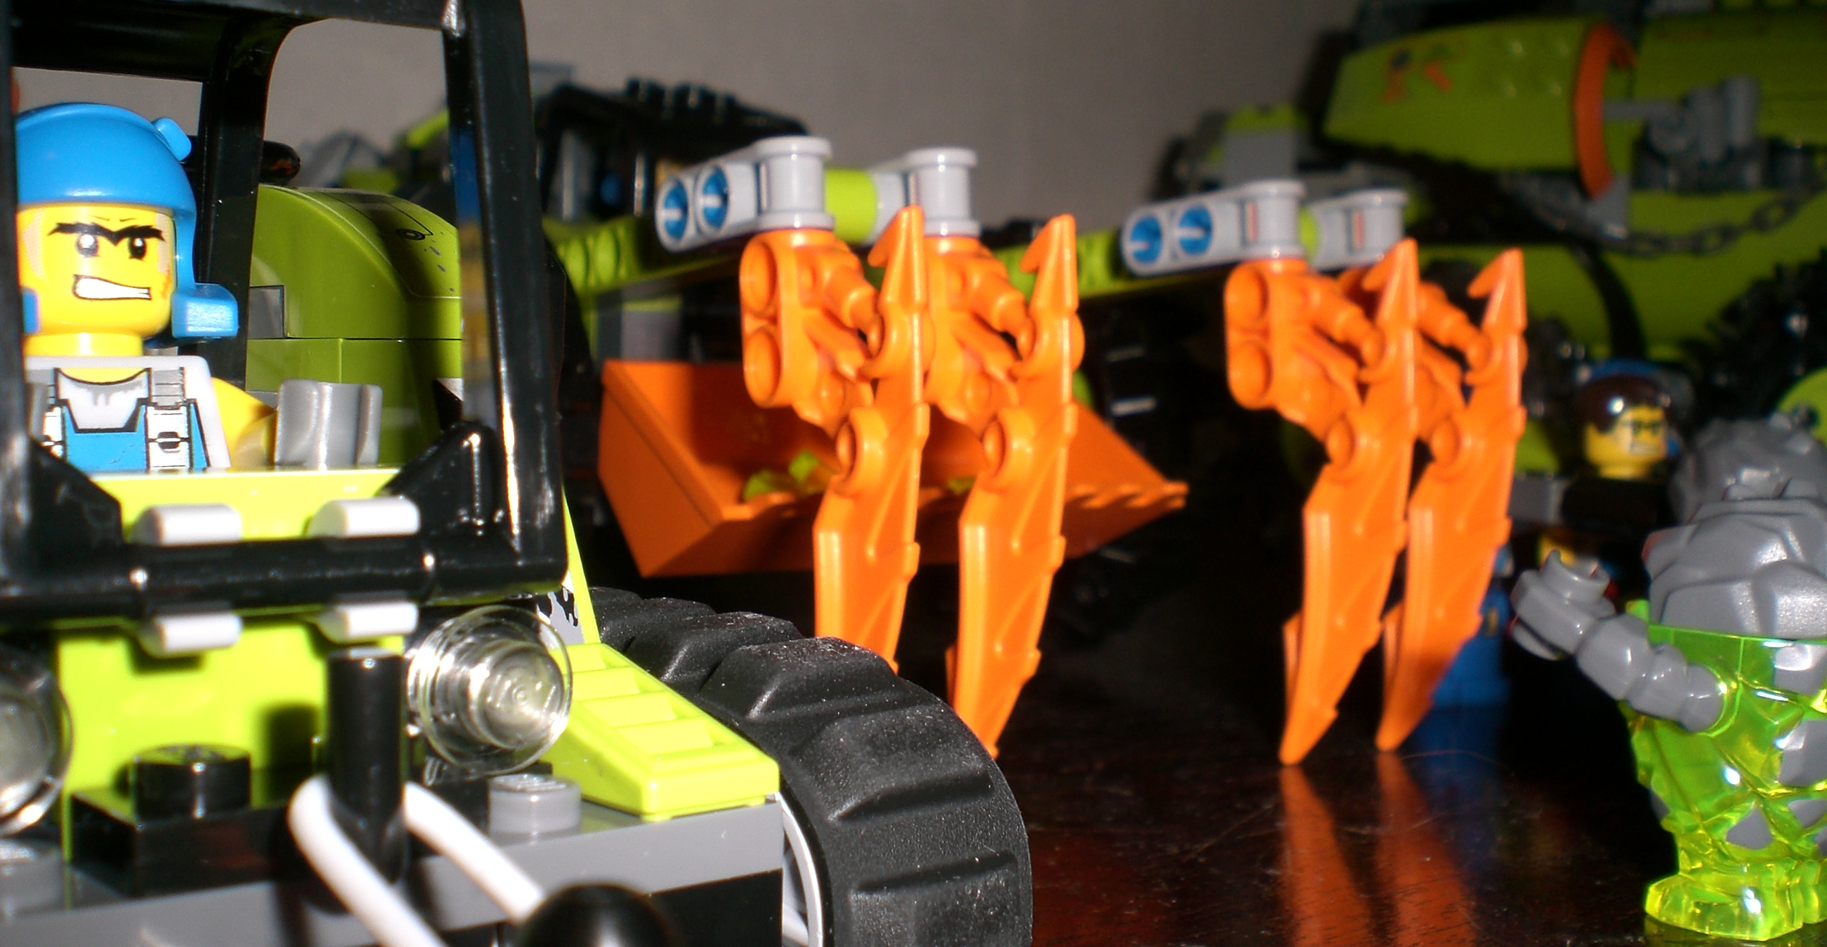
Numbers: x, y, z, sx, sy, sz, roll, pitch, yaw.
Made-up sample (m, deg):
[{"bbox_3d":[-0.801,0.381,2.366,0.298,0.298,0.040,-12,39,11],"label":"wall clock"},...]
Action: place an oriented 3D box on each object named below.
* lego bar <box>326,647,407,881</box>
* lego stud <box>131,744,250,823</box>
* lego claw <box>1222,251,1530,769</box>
[{"bbox_3d":[-0.024,0.013,0.089,0.003,0.010,0.003,-2,4,-40],"label":"lego bar"},{"bbox_3d":[-0.032,0.014,0.089,0.005,0.002,0.005,-2,4,-40],"label":"lego stud"},{"bbox_3d":[0.050,0.004,0.213,0.024,0.056,0.024,-1,4,-34],"label":"lego claw"}]

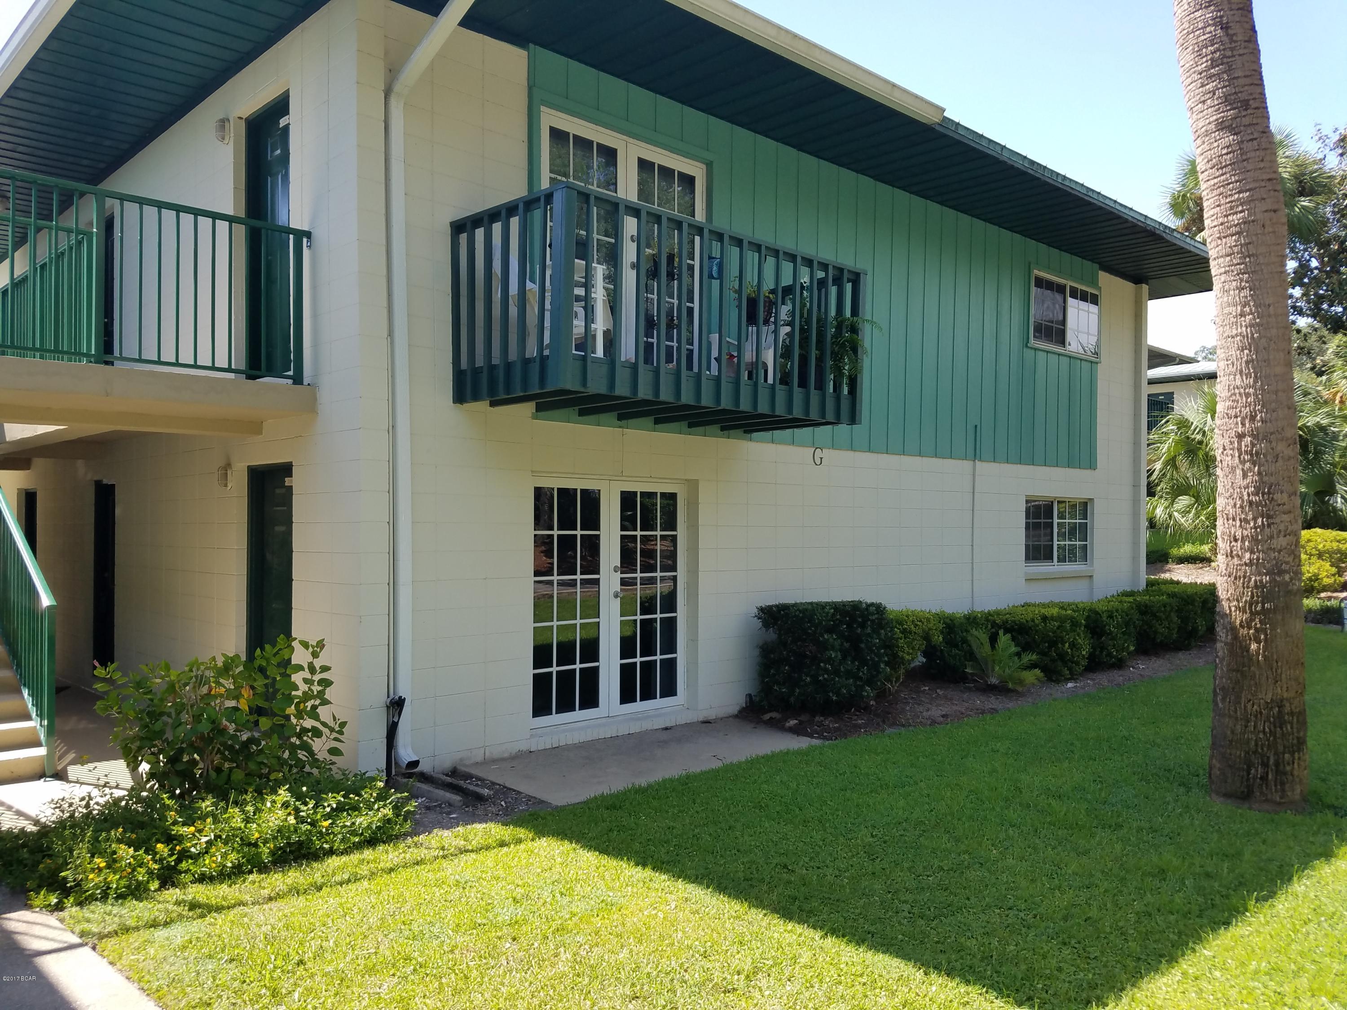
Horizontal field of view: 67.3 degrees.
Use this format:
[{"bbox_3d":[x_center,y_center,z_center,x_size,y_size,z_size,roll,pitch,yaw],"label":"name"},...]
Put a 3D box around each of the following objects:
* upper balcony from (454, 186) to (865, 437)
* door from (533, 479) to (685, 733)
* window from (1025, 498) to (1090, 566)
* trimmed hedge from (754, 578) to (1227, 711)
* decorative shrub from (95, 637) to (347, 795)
[{"bbox_3d":[0.000,-1.325,7.790,3.070,1.310,1.340,1,-2,-42],"label":"upper balcony"},{"bbox_3d":[-0.508,0.766,8.327,1.650,1.950,0.130,1,-2,-42],"label":"door"},{"bbox_3d":[4.936,0.357,13.069,1.650,0.890,0.130,1,-2,-42],"label":"window"},{"bbox_3d":[4.374,1.398,11.613,9.000,0.980,1.100,1,-2,-42],"label":"trimmed hedge"},{"bbox_3d":[-2.747,1.308,6.150,1.400,1.000,1.200,1,-2,-42],"label":"decorative shrub"}]

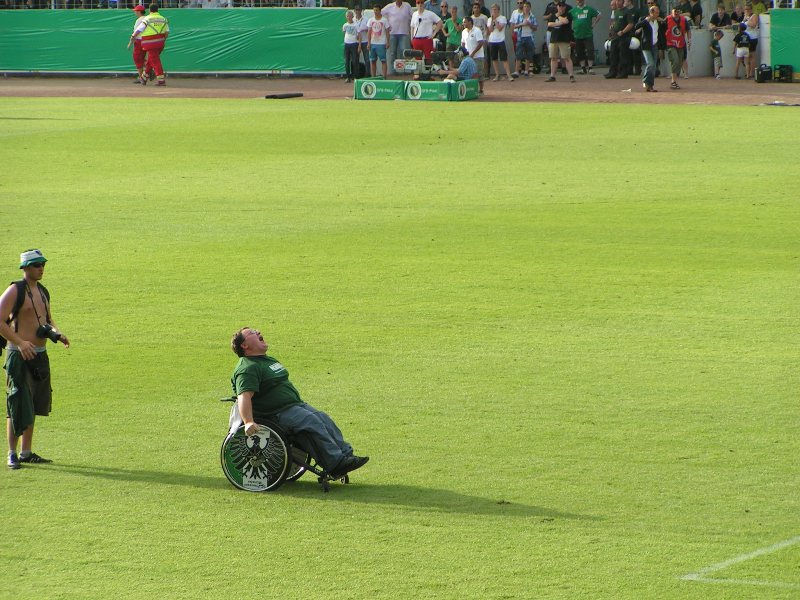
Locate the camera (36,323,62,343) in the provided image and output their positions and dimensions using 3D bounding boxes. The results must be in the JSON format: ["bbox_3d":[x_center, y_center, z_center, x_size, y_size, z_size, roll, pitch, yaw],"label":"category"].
[{"bbox_3d":[-2.973,0.282,38.650,0.190,0.105,0.140,24,17,29],"label":"camera"}]

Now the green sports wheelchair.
[{"bbox_3d":[-0.957,1.165,37.411,0.960,0.750,0.650,2,6,17],"label":"green sports wheelchair"}]

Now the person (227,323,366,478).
[{"bbox_3d":[-0.809,0.847,37.334,1.120,1.230,0.620,2,6,17],"label":"person"}]

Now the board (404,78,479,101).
[{"bbox_3d":[0.875,-4.332,93.942,1.100,0.410,1.150,3,6,27],"label":"board"}]

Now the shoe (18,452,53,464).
[{"bbox_3d":[-3.104,1.347,38.853,0.295,0.105,0.110,1,6,6],"label":"shoe"}]

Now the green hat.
[{"bbox_3d":[-3.115,-0.349,38.750,0.260,0.130,0.240,-10,-2,0],"label":"green hat"}]

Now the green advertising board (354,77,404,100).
[{"bbox_3d":[-0.127,-4.365,94.271,1.100,0.410,1.150,3,6,27],"label":"green advertising board"}]

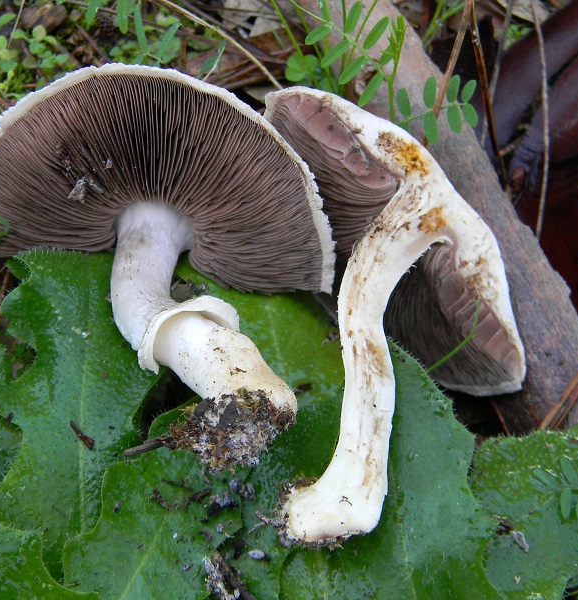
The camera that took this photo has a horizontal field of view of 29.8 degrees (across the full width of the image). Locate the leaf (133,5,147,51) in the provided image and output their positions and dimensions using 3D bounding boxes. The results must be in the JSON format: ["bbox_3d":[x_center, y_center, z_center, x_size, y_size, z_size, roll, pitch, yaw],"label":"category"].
[{"bbox_3d":[-0.055,-0.100,0.400,0.004,0.001,0.021,-11,63,-5],"label":"leaf"}]

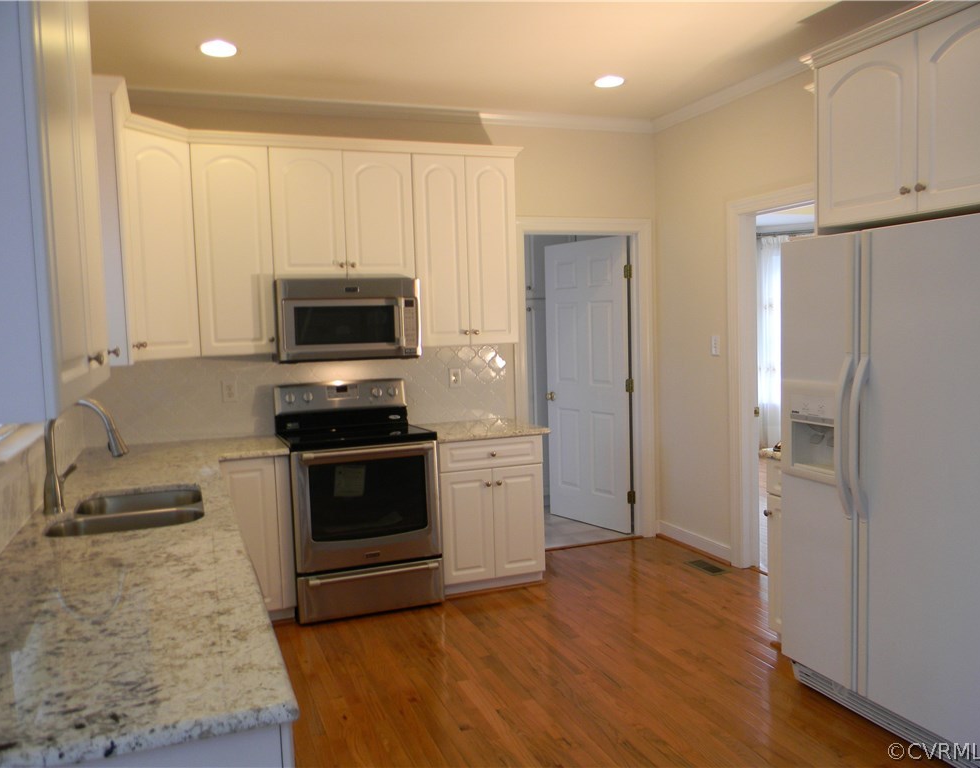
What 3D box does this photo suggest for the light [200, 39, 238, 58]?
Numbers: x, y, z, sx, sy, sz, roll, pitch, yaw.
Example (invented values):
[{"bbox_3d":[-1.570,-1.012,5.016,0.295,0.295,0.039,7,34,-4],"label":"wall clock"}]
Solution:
[{"bbox_3d":[-1.192,-1.473,3.642,0.165,0.045,0.165,-3,5,-20],"label":"light"}]

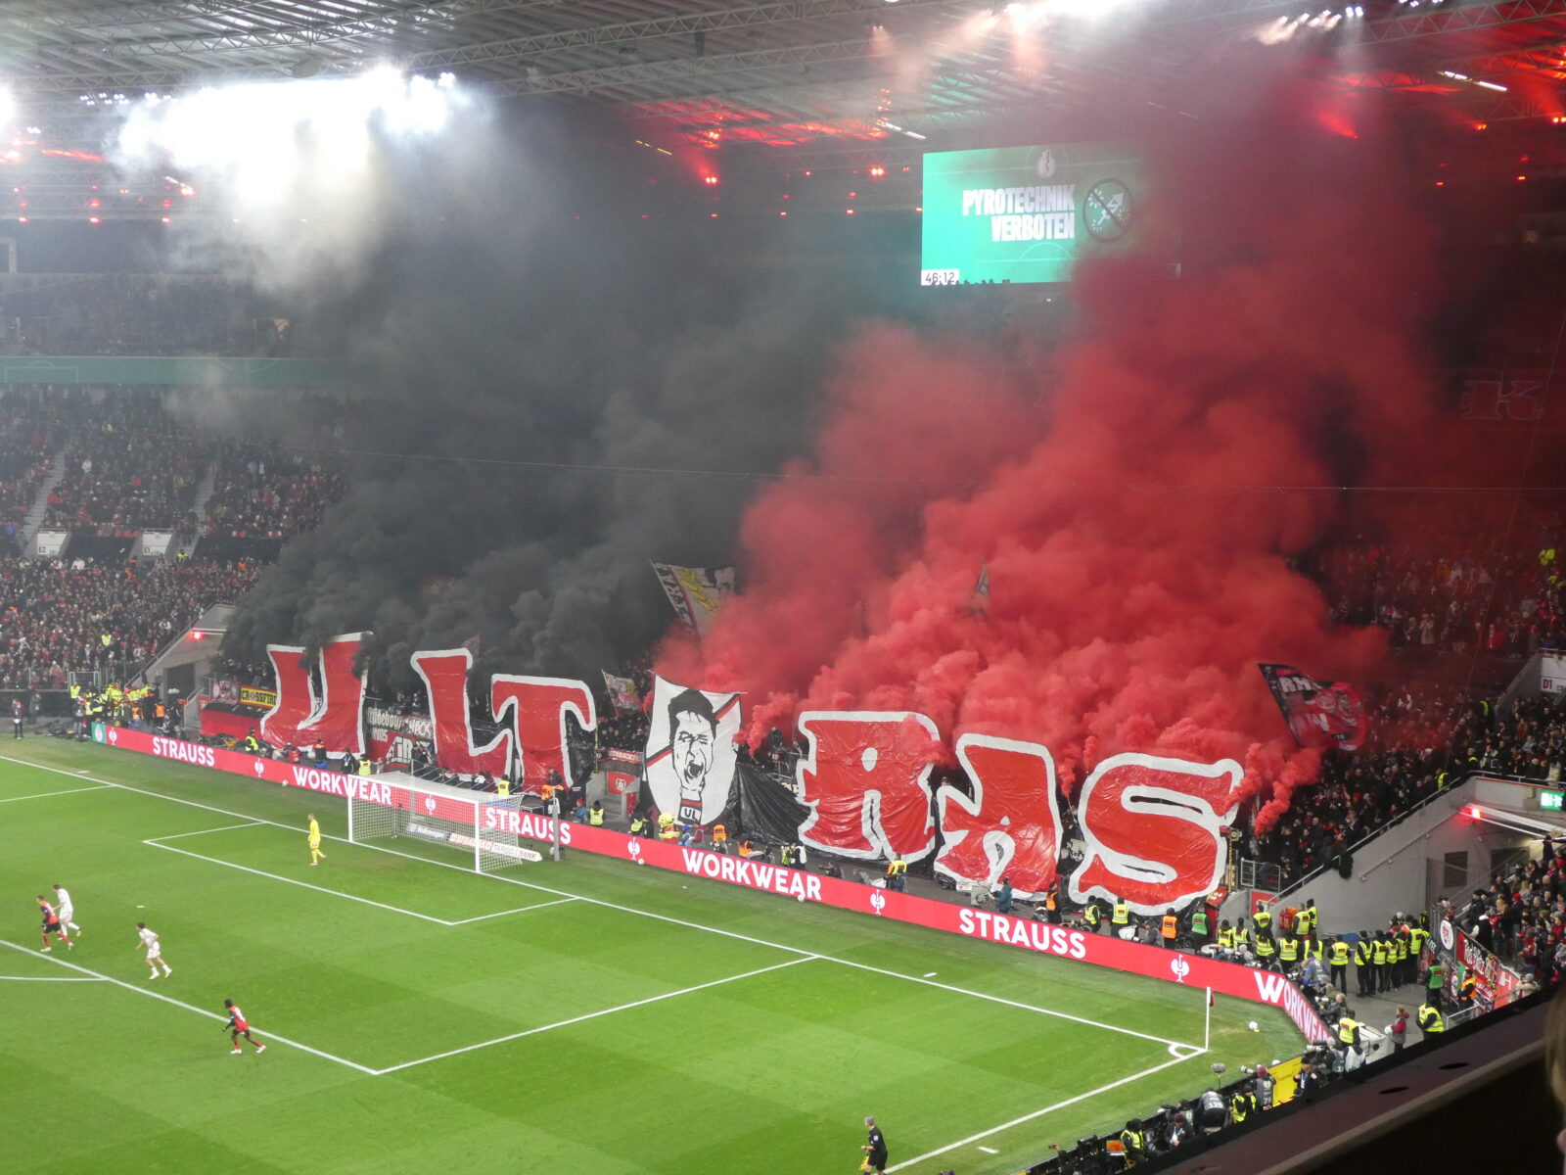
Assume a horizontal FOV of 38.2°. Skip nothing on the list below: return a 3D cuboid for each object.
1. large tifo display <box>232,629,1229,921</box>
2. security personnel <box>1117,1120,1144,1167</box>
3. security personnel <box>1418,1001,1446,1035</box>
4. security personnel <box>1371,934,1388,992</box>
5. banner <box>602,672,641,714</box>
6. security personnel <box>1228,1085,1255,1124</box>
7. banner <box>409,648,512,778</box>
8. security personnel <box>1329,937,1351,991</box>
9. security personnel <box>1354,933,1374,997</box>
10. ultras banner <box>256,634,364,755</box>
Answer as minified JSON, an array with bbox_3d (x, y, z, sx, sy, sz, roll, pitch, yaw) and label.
[{"bbox_3d":[-5.274,6.245,89.502,54.290,5.550,1.000,5,7,43],"label":"large tifo display"},{"bbox_3d":[7.848,12.413,49.778,0.680,1.320,0.580,5,7,43],"label":"security personnel"},{"bbox_3d":[16.691,11.457,58.282,0.450,1.800,0.580,0,5,-2],"label":"security personnel"},{"bbox_3d":[17.249,10.810,65.306,0.580,1.800,0.420,-1,5,-13],"label":"security personnel"},{"bbox_3d":[-6.639,4.360,93.259,2.230,1.780,0.400,5,7,43],"label":"banner"},{"bbox_3d":[10.778,12.201,52.436,0.580,1.300,0.680,-5,7,-44],"label":"security personnel"},{"bbox_3d":[-13.906,5.372,97.609,7.010,5.650,0.700,5,7,43],"label":"banner"},{"bbox_3d":[16.065,10.836,65.142,0.600,1.760,0.420,1,5,6],"label":"security personnel"},{"bbox_3d":[16.720,10.828,64.900,0.580,1.830,0.450,-3,6,-30],"label":"security personnel"},{"bbox_3d":[-21.770,4.656,105.000,8.910,5.520,0.700,5,7,43],"label":"ultras banner"}]

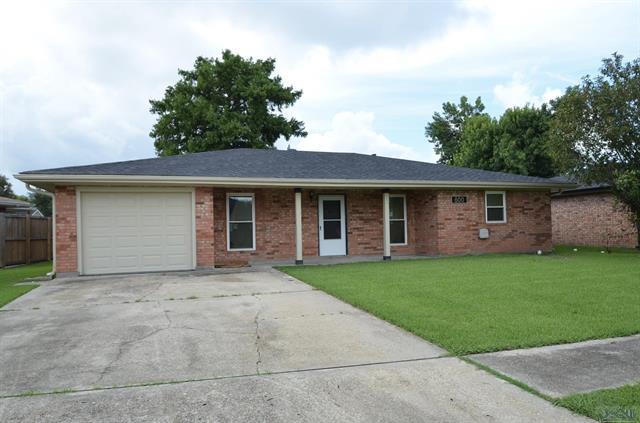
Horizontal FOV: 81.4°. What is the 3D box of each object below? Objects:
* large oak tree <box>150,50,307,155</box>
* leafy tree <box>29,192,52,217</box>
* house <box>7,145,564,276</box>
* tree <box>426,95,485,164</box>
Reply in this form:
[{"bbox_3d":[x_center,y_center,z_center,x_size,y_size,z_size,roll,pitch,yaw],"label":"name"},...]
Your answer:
[{"bbox_3d":[-6.801,-5.051,27.901,11.400,14.120,11.400,0,-1,-14],"label":"large oak tree"},{"bbox_3d":[-31.166,0.169,41.968,3.800,4.630,3.800,0,-1,-37],"label":"leafy tree"},{"bbox_3d":[-0.666,-0.459,16.534,16.750,4.440,11.700,0,-1,-16],"label":"house"},{"bbox_3d":[12.522,-4.168,32.916,7.000,12.050,7.000,-1,-1,21],"label":"tree"}]

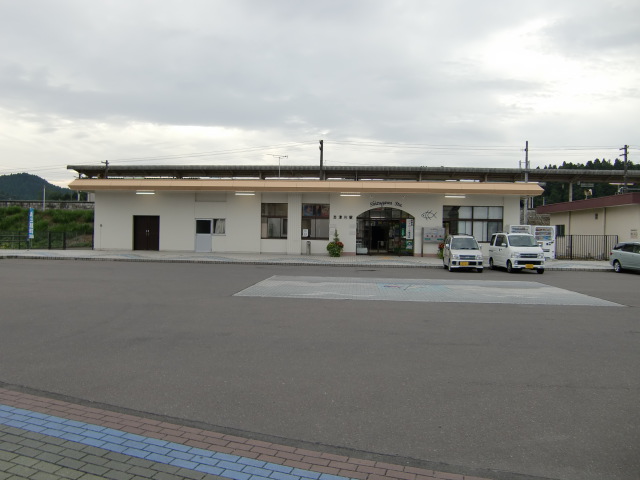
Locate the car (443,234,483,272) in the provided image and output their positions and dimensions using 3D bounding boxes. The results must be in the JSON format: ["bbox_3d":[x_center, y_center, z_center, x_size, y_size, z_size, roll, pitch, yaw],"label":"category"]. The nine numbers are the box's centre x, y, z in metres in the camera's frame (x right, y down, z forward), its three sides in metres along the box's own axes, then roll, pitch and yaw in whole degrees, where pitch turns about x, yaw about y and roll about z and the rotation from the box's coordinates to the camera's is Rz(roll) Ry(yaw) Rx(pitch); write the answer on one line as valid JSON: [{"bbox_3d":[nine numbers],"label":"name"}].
[{"bbox_3d":[6.690,0.580,24.350,1.450,1.660,3.360,1,1,8],"label":"car"}]

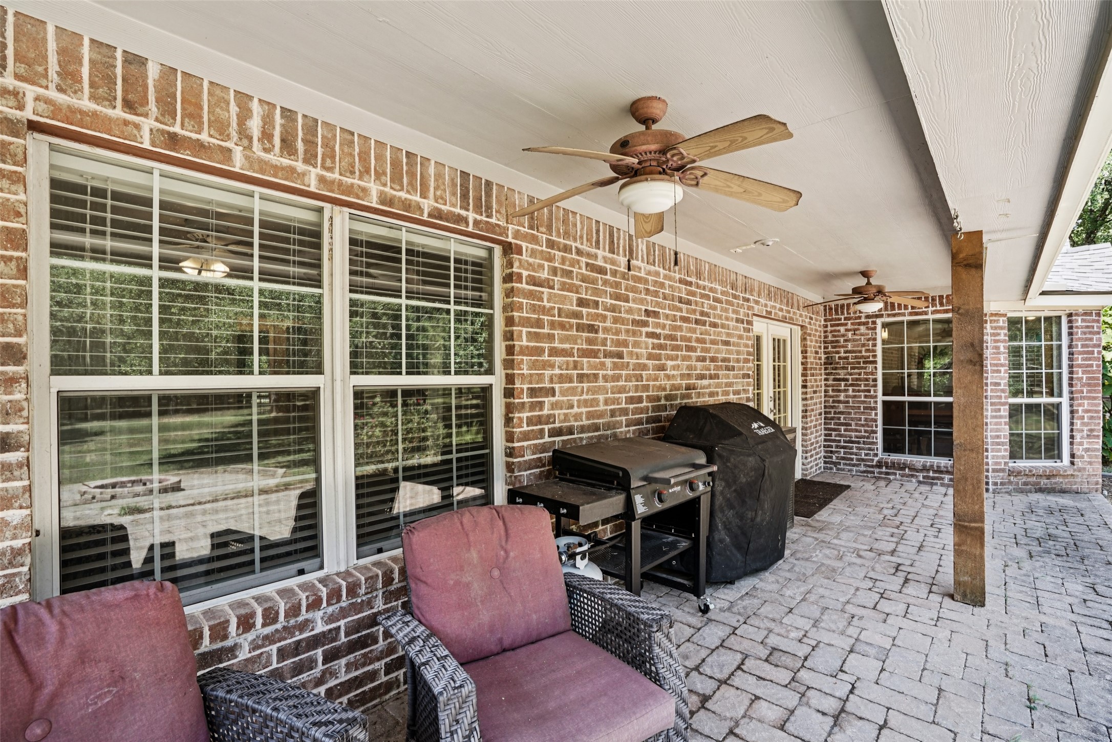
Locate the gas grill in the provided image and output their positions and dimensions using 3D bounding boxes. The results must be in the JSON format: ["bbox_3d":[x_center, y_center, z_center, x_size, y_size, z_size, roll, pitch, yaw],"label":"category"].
[{"bbox_3d":[0.396,0.954,2.760,0.667,1.022,1.203,-1,0,42],"label":"gas grill"}]

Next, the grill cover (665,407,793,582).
[{"bbox_3d":[1.307,0.839,3.705,0.725,1.196,0.957,-1,0,42],"label":"grill cover"}]

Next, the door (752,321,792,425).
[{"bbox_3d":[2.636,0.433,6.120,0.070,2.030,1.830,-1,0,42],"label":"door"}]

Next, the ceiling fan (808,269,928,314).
[{"bbox_3d":[3.436,-0.871,5.456,1.293,0.458,1.293,-1,0,42],"label":"ceiling fan"}]

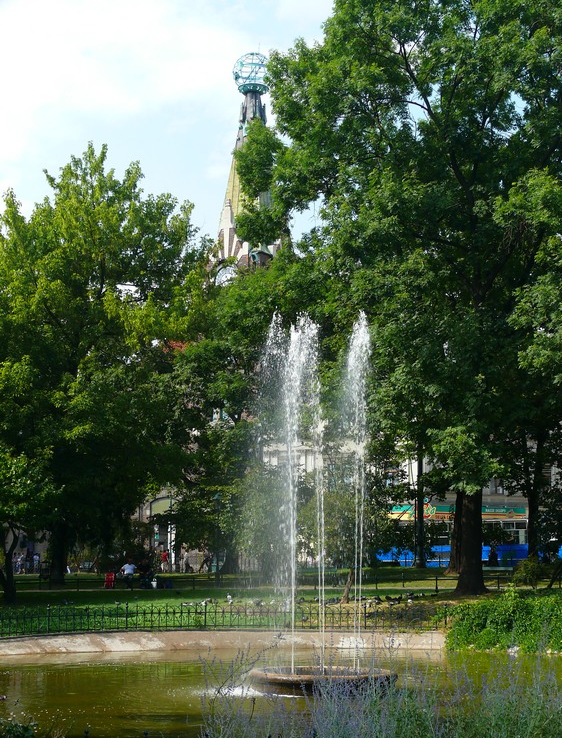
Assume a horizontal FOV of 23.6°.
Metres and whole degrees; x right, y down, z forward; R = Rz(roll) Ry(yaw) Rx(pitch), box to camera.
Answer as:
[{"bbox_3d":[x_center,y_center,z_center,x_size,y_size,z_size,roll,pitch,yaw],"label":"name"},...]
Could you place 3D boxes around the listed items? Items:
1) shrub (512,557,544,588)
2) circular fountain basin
[{"bbox_3d":[9.658,7.940,52.405,1.249,1.235,1.250,0,-8,0],"label":"shrub"},{"bbox_3d":[0.685,5.112,22.003,2.430,0.340,2.430,0,-8,0],"label":"circular fountain basin"}]

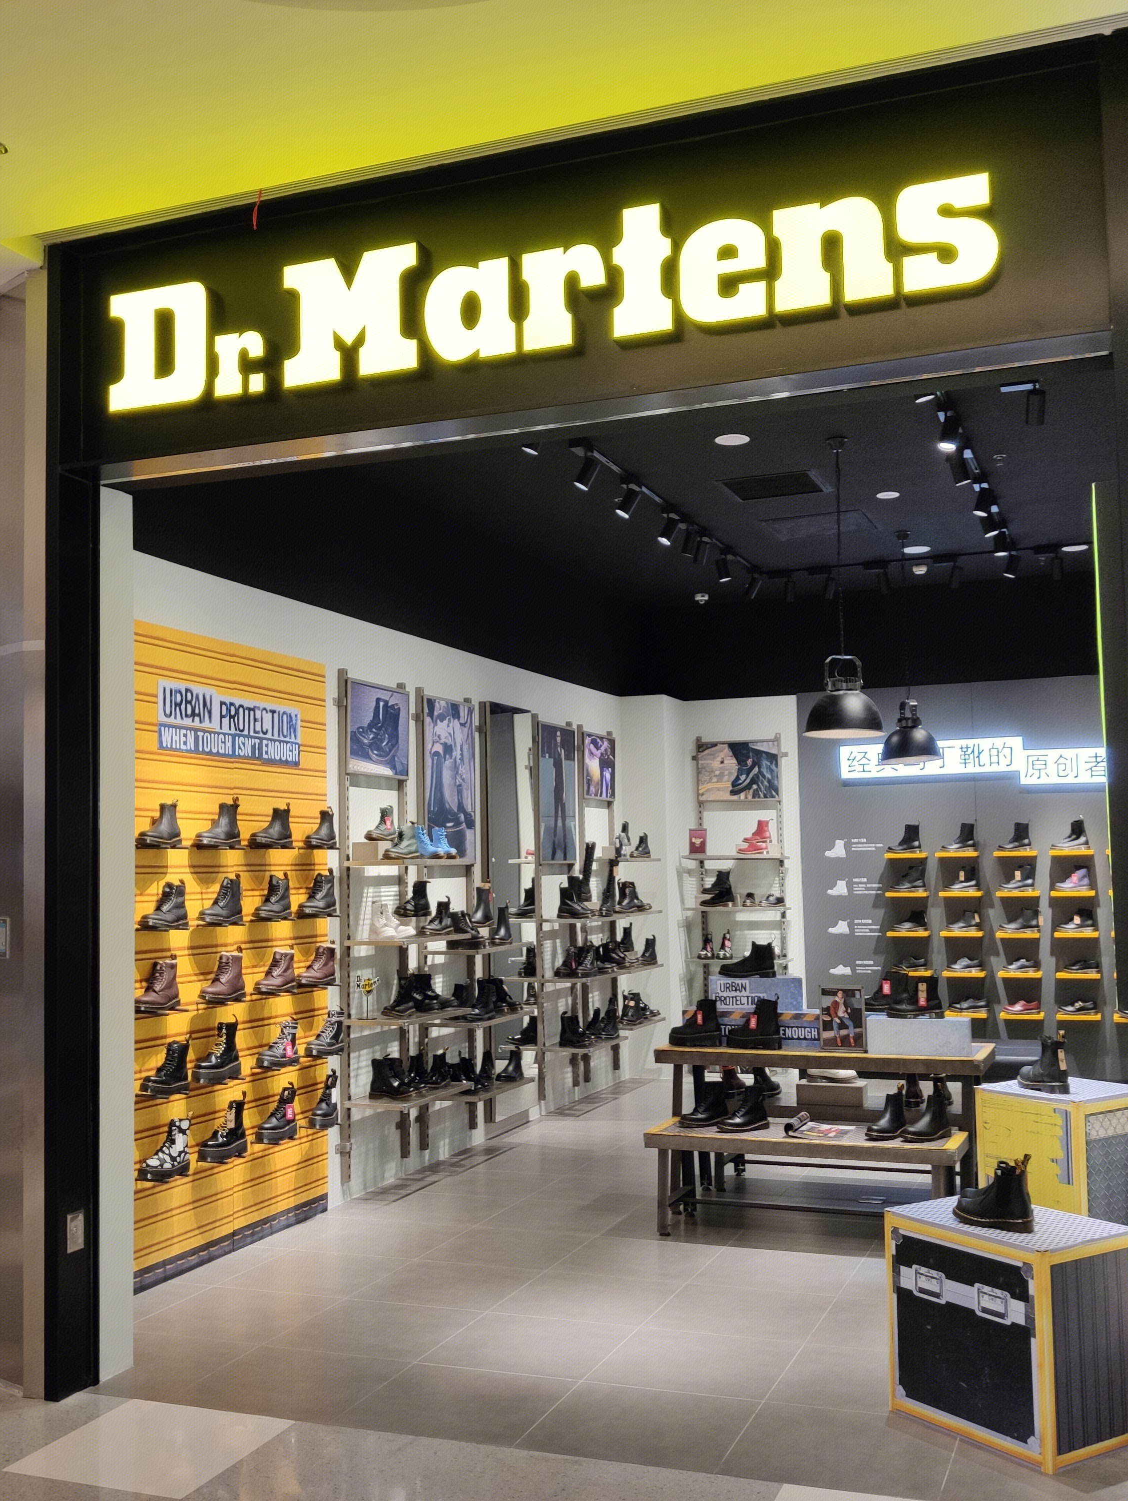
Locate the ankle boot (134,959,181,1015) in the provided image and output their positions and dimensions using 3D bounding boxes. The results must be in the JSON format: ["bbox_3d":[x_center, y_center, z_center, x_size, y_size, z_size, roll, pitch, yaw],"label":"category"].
[{"bbox_3d":[-1.644,0.952,6.077,0.105,0.222,0.278,-3,-5,24],"label":"ankle boot"}]

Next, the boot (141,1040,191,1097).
[{"bbox_3d":[-1.614,1.282,6.108,0.108,0.212,0.275,-3,-5,19],"label":"boot"}]

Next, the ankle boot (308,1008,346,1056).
[{"bbox_3d":[-1.126,1.341,7.150,0.110,0.213,0.282,-3,-5,21],"label":"ankle boot"}]

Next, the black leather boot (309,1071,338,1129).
[{"bbox_3d":[-1.150,1.682,7.258,0.108,0.247,0.275,-2,-4,7],"label":"black leather boot"}]

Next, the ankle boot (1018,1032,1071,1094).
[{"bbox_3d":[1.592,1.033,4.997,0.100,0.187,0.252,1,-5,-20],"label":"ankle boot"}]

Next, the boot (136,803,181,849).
[{"bbox_3d":[-1.609,0.297,6.019,0.106,0.183,0.275,-3,-5,21],"label":"boot"}]

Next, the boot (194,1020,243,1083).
[{"bbox_3d":[-1.448,1.266,6.316,0.113,0.245,0.289,-3,-5,21],"label":"boot"}]

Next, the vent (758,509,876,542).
[{"bbox_3d":[1.637,-1.437,9.630,0.635,0.030,0.652,-3,-4,21],"label":"vent"}]

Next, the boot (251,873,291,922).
[{"bbox_3d":[-1.335,0.673,6.908,0.100,0.216,0.270,-2,-5,17],"label":"boot"}]

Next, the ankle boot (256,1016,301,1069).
[{"bbox_3d":[-1.308,1.344,6.888,0.105,0.213,0.280,-3,-5,25],"label":"ankle boot"}]

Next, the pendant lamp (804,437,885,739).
[{"bbox_3d":[1.389,-0.825,7.548,0.407,1.514,0.407,-3,-4,21],"label":"pendant lamp"}]

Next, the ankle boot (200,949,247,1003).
[{"bbox_3d":[-1.440,0.956,6.358,0.108,0.213,0.282,-3,-5,21],"label":"ankle boot"}]

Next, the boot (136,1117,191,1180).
[{"bbox_3d":[-1.609,1.605,6.078,0.108,0.230,0.275,-3,-5,21],"label":"boot"}]

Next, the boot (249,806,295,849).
[{"bbox_3d":[-1.314,0.349,6.780,0.107,0.185,0.285,-3,-5,21],"label":"boot"}]

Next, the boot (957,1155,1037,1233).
[{"bbox_3d":[1.275,1.295,4.481,0.103,0.220,0.272,3,-6,-42],"label":"boot"}]

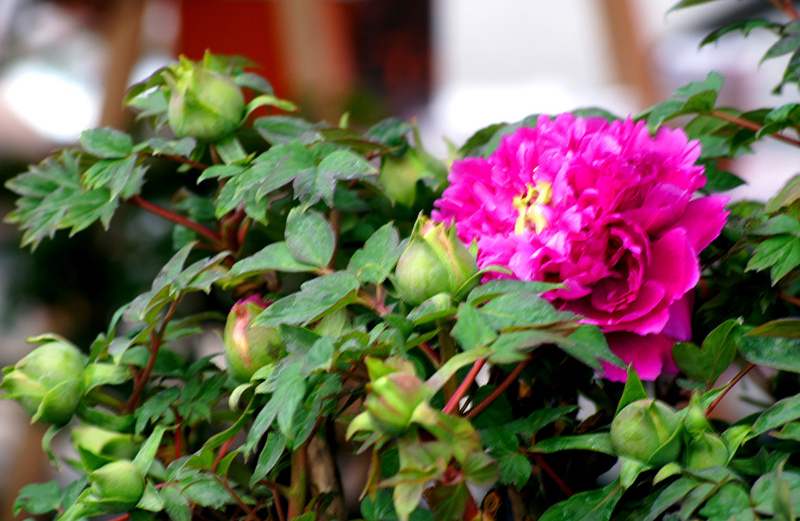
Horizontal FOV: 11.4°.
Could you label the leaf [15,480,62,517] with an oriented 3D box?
[{"bbox_3d":[-0.188,0.124,2.080,0.025,0.007,0.020,-12,39,-16],"label":"leaf"}]

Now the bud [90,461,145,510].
[{"bbox_3d":[-0.146,0.116,2.060,0.028,0.025,0.025,31,6,-27],"label":"bud"}]

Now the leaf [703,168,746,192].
[{"bbox_3d":[0.176,-0.045,2.210,0.034,0.008,0.022,9,37,0],"label":"leaf"}]

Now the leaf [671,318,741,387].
[{"bbox_3d":[0.163,0.049,2.120,0.037,0.035,0.016,0,8,0],"label":"leaf"}]

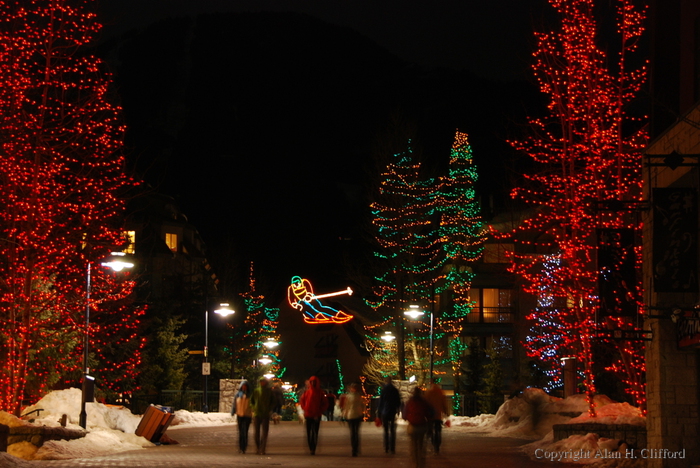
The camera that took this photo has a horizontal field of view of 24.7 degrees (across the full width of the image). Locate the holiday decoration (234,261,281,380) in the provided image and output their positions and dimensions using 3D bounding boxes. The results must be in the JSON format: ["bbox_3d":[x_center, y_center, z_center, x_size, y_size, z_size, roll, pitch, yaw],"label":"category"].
[{"bbox_3d":[-5.681,5.804,98.000,2.900,8.100,2.900,1,-6,0],"label":"holiday decoration"}]

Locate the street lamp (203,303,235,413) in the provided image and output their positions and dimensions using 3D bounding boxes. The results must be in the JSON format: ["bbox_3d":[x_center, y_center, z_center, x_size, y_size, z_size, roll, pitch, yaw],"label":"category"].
[{"bbox_3d":[-6.016,5.696,73.000,1.450,5.150,0.850,1,-6,0],"label":"street lamp"}]

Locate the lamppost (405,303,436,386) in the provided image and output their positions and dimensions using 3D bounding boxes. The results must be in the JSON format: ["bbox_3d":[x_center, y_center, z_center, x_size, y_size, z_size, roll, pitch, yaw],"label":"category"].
[{"bbox_3d":[3.201,5.781,73.500,1.400,5.100,0.850,1,-6,0],"label":"lamppost"}]

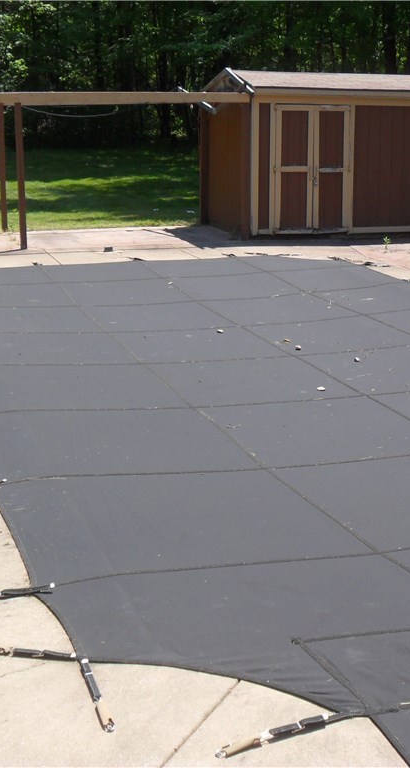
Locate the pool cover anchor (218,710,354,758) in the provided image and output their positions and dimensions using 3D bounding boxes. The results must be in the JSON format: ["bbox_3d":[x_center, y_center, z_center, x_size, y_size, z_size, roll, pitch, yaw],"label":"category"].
[{"bbox_3d":[0.283,1.195,3.532,0.535,0.042,0.045,-7,17,-24],"label":"pool cover anchor"}]

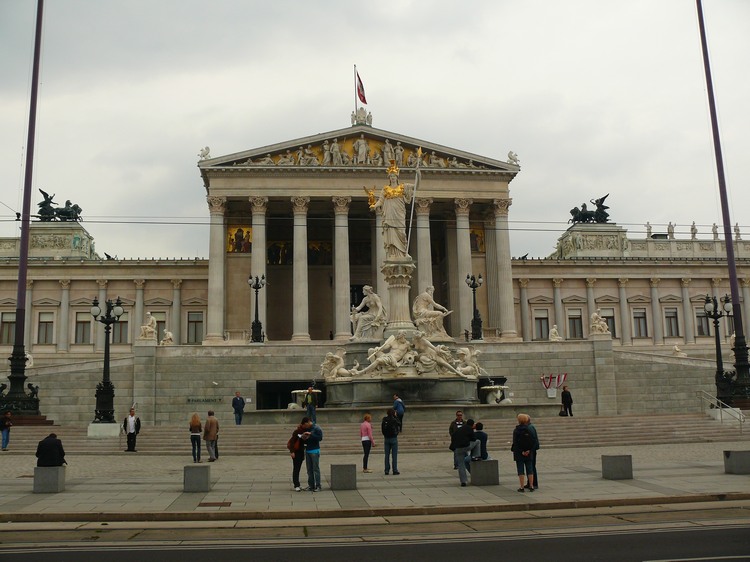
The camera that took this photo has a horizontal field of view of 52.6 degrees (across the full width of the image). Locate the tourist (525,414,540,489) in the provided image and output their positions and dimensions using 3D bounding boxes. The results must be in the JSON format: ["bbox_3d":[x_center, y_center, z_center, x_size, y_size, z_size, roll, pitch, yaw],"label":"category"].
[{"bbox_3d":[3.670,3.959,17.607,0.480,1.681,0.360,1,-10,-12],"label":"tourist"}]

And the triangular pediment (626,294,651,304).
[{"bbox_3d":[28.210,1.916,80.949,2.800,1.047,0.500,0,-10,-6],"label":"triangular pediment"}]

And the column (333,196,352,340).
[{"bbox_3d":[-2.571,-0.957,59.969,1.550,11.576,1.550,0,-10,-6],"label":"column"}]

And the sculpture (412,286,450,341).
[{"bbox_3d":[3.009,1.663,39.394,2.063,2.826,1.450,-1,-10,0],"label":"sculpture"}]

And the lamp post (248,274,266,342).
[{"bbox_3d":[-9.501,2.212,61.349,1.400,5.617,1.400,0,-10,-6],"label":"lamp post"}]

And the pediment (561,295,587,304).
[{"bbox_3d":[19.971,1.827,75.699,2.620,0.820,0.500,0,-10,-5],"label":"pediment"}]

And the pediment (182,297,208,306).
[{"bbox_3d":[-16.051,1.724,67.884,2.417,0.950,0.450,0,-10,-6],"label":"pediment"}]

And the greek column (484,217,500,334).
[{"bbox_3d":[11.508,-0.307,73.632,1.400,12.383,1.400,0,-10,-6],"label":"greek column"}]

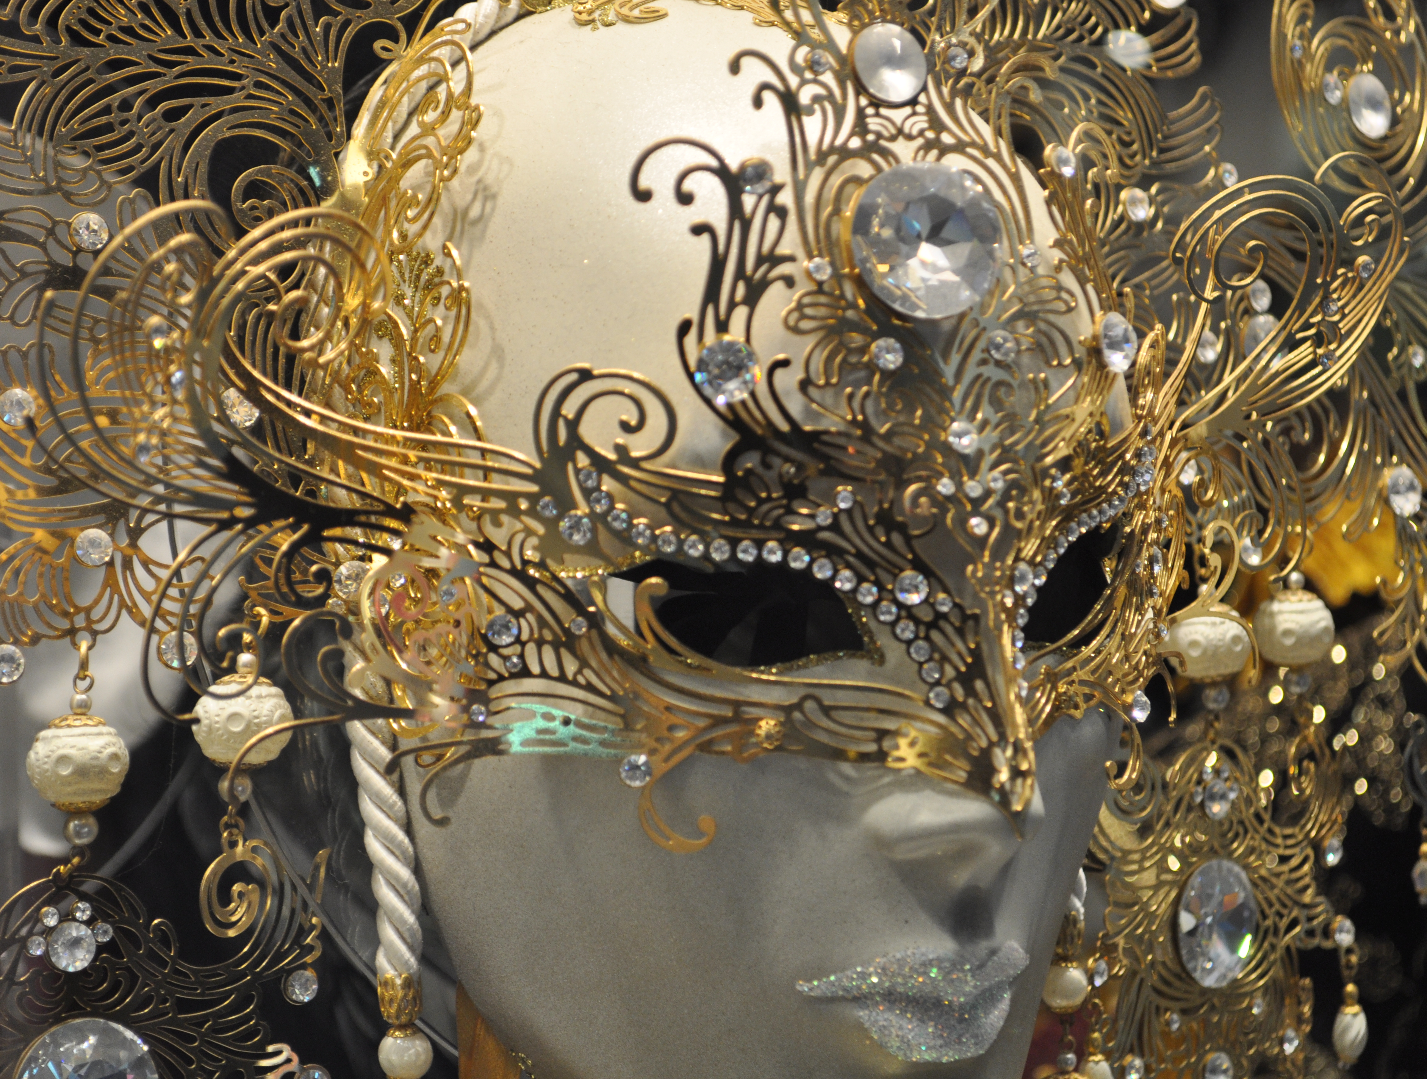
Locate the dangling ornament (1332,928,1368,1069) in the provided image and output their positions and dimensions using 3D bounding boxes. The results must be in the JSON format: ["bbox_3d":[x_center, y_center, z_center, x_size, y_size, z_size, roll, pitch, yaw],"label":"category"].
[{"bbox_3d":[0.142,0.102,0.825,0.008,0.031,0.008,2,3,0],"label":"dangling ornament"}]

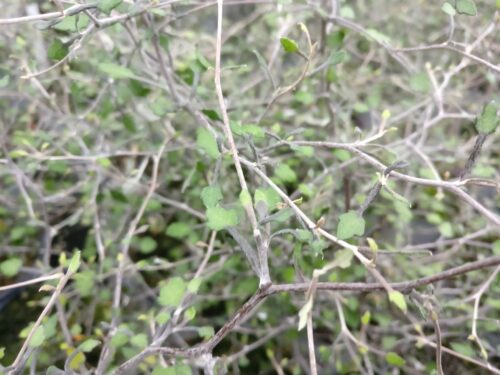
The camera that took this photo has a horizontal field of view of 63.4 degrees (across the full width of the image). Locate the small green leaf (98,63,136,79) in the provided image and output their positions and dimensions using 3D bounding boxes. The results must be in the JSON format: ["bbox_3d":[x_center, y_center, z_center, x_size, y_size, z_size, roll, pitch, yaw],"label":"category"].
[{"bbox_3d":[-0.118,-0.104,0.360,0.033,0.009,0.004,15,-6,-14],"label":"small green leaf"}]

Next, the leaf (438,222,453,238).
[{"bbox_3d":[0.179,0.039,0.370,0.013,0.003,0.015,-11,65,24],"label":"leaf"}]

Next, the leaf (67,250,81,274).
[{"bbox_3d":[-0.148,0.063,0.340,0.010,0.021,0.006,29,4,34],"label":"leaf"}]

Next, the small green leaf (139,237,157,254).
[{"bbox_3d":[-0.117,0.066,0.460,0.021,0.006,0.022,0,66,0],"label":"small green leaf"}]

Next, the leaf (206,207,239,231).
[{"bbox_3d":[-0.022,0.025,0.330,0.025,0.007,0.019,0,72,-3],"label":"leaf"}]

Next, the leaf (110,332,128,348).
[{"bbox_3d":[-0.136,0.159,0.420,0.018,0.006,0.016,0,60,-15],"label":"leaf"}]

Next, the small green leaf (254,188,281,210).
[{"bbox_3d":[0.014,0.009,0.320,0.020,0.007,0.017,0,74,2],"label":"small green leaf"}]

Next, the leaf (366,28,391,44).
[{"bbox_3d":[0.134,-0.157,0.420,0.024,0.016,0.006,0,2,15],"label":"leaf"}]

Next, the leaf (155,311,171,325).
[{"bbox_3d":[-0.082,0.122,0.380,0.014,0.005,0.014,14,67,6],"label":"leaf"}]

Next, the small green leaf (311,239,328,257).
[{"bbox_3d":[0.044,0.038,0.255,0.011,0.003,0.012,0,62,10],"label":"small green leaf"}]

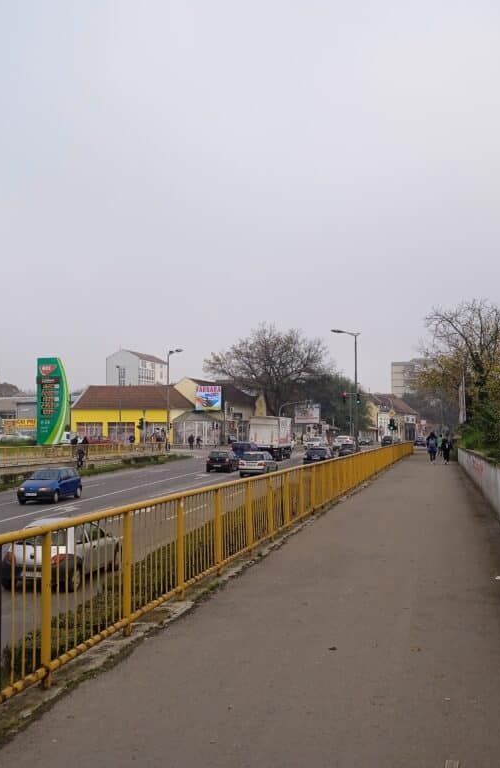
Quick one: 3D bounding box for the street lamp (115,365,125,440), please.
[{"bbox_3d":[-15.400,2.910,98.003,0.700,9.800,0.300,0,-3,5],"label":"street lamp"}]

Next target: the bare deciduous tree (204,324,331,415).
[{"bbox_3d":[2.367,0.320,106.000,15.700,15.200,14.500,0,-3,2],"label":"bare deciduous tree"}]

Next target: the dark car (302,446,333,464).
[{"bbox_3d":[5.300,5.386,63.090,1.750,1.450,4.200,-1,-4,13],"label":"dark car"}]

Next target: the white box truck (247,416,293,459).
[{"bbox_3d":[2.050,4.785,73.044,2.450,3.650,7.000,-1,-4,13],"label":"white box truck"}]

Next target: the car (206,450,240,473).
[{"bbox_3d":[-1.780,5.410,58.100,1.660,1.430,3.900,0,-3,10],"label":"car"}]

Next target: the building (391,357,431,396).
[{"bbox_3d":[66.703,6.362,340.000,17.500,31.000,14.500,-1,-3,13],"label":"building"}]

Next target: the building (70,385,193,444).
[{"bbox_3d":[-16.000,4.644,115.931,16.800,8.800,12.000,0,-3,0],"label":"building"}]

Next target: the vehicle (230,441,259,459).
[{"bbox_3d":[0.050,5.344,64.295,1.750,1.620,4.200,-1,-4,13],"label":"vehicle"}]

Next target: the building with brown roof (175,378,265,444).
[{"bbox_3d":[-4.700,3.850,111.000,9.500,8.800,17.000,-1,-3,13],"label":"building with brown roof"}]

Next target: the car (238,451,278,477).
[{"bbox_3d":[0.570,4.940,51.200,1.740,1.440,4.450,-1,-3,11],"label":"car"}]

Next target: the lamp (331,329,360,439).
[{"bbox_3d":[6.950,1.082,60.244,2.150,9.800,0.350,-1,-4,13],"label":"lamp"}]

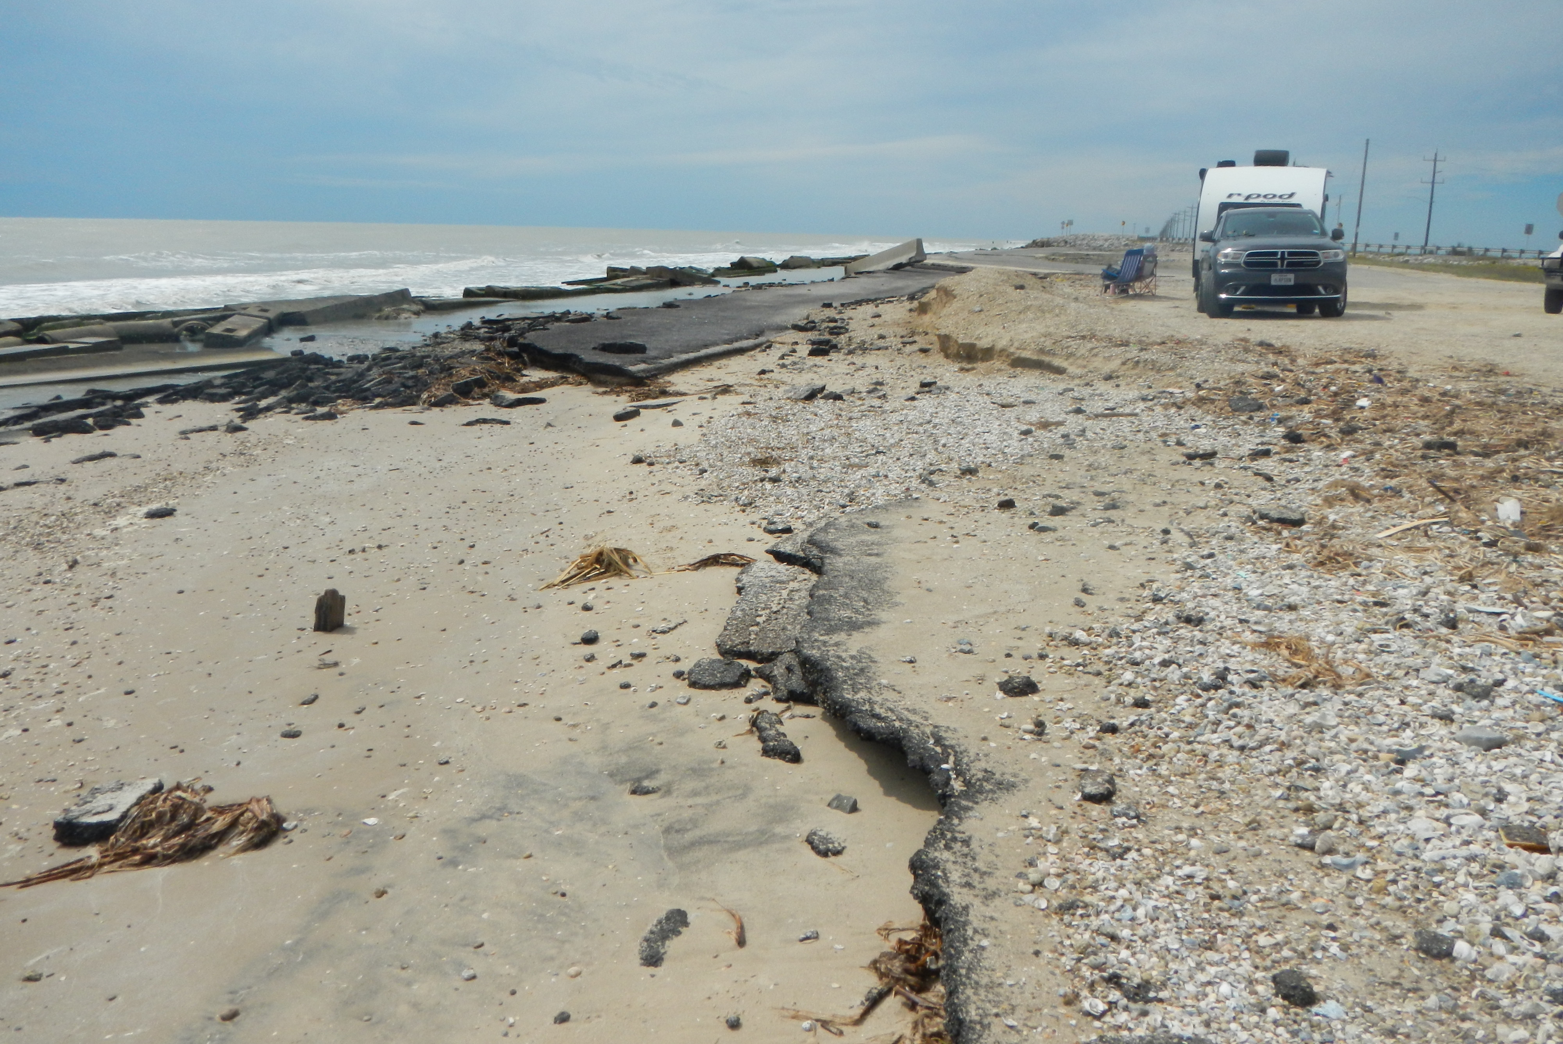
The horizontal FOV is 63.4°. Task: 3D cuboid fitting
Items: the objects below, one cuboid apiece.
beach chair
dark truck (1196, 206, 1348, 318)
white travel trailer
[{"bbox_3d":[7.059,-5.074,25.591,0.700,0.980,0.850,-9,16,-37],"label":"beach chair"},{"bbox_3d":[7.916,-4.301,20.627,2.000,1.790,5.100,5,12,15],"label":"dark truck"},{"bbox_3d":[9.806,-6.087,26.305,2.330,3.030,5.900,5,13,17],"label":"white travel trailer"}]

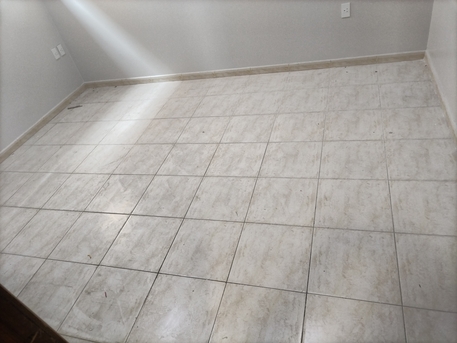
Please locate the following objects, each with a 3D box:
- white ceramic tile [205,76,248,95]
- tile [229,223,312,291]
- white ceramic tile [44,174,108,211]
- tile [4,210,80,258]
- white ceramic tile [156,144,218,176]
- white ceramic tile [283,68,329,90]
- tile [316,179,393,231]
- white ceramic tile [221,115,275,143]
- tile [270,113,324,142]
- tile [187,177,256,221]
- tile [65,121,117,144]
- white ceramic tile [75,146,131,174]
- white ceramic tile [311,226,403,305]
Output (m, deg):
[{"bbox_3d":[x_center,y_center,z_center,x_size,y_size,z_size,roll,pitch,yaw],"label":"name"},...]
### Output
[{"bbox_3d":[0.003,-0.881,3.515,0.400,0.010,0.400,1,41,20],"label":"white ceramic tile"},{"bbox_3d":[0.245,0.460,1.914,0.417,0.010,0.417,1,41,20],"label":"tile"},{"bbox_3d":[-1.227,0.163,2.777,0.417,0.010,0.417,1,41,20],"label":"white ceramic tile"},{"bbox_3d":[-1.272,0.420,2.366,0.400,0.010,0.400,1,41,20],"label":"tile"},{"bbox_3d":[-0.321,-0.098,2.787,0.415,0.010,0.415,1,41,20],"label":"white ceramic tile"},{"bbox_3d":[0.797,-0.908,3.391,0.415,0.010,0.407,1,41,20],"label":"white ceramic tile"},{"bbox_3d":[0.750,0.191,2.071,0.417,0.010,0.417,1,41,20],"label":"tile"},{"bbox_3d":[0.179,-0.370,2.949,0.417,0.010,0.417,1,41,20],"label":"white ceramic tile"},{"bbox_3d":[0.548,-0.345,2.681,0.400,0.010,0.400,1,41,20],"label":"tile"},{"bbox_3d":[-0.038,0.183,2.350,0.415,0.010,0.415,1,41,20],"label":"tile"},{"bbox_3d":[-1.336,-0.373,3.350,0.400,0.010,0.400,1,41,20],"label":"tile"},{"bbox_3d":[-1.064,-0.105,2.933,0.400,0.010,0.400,1,41,20],"label":"white ceramic tile"},{"bbox_3d":[0.640,0.466,1.773,0.417,0.010,0.417,1,41,20],"label":"white ceramic tile"}]

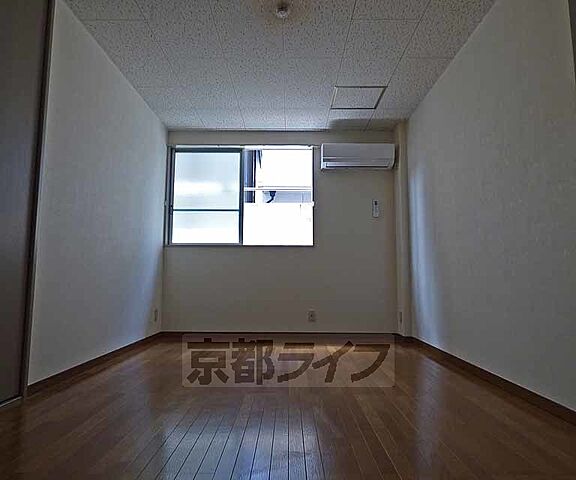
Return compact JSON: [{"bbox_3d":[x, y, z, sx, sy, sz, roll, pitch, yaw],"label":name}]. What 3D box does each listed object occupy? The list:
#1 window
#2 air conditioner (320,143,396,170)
[{"bbox_3d":[-0.545,-0.508,3.979,1.680,1.160,0.100,0,-6,0],"label":"window"},{"bbox_3d":[0.775,-0.912,3.890,0.800,0.270,0.220,0,-6,0],"label":"air conditioner"}]

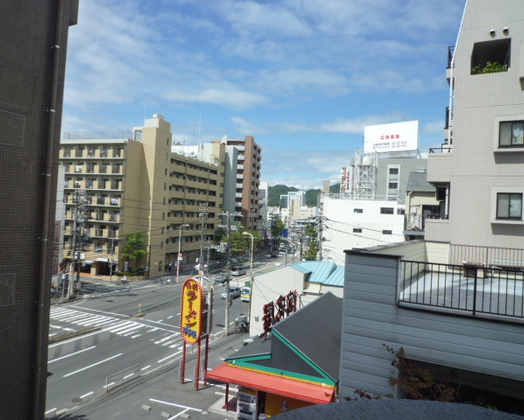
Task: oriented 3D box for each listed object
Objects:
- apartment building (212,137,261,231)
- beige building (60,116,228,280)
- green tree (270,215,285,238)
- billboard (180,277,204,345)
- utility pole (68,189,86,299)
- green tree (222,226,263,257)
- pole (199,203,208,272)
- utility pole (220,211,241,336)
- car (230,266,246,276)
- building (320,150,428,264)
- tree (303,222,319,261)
[{"bbox_3d":[-7.235,-3.797,127.525,13.300,36.000,12.000,2,-1,14],"label":"apartment building"},{"bbox_3d":[-24.110,-2.674,89.650,18.500,30.600,32.500,2,-1,24],"label":"beige building"},{"bbox_3d":[4.853,8.414,137.864,4.800,12.600,4.800,3,-1,8],"label":"green tree"},{"bbox_3d":[-4.798,6.972,28.000,1.700,4.600,0.350,2,-1,27],"label":"billboard"},{"bbox_3d":[-25.113,4.592,54.971,1.700,14.600,1.200,2,-1,25],"label":"utility pole"},{"bbox_3d":[-5.746,8.918,103.837,10.200,9.000,7.500,2,-1,18],"label":"green tree"},{"bbox_3d":[-11.049,5.875,74.887,1.700,14.200,0.800,2,-1,25],"label":"pole"},{"bbox_3d":[-3.114,6.426,40.766,2.100,12.500,0.900,2,-1,25],"label":"utility pole"},{"bbox_3d":[-4.568,12.704,84.093,1.650,1.550,4.200,2,-1,19],"label":"car"},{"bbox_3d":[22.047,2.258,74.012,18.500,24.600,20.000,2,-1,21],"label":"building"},{"bbox_3d":[8.707,7.675,71.869,3.000,11.000,3.000,2,-1,20],"label":"tree"}]

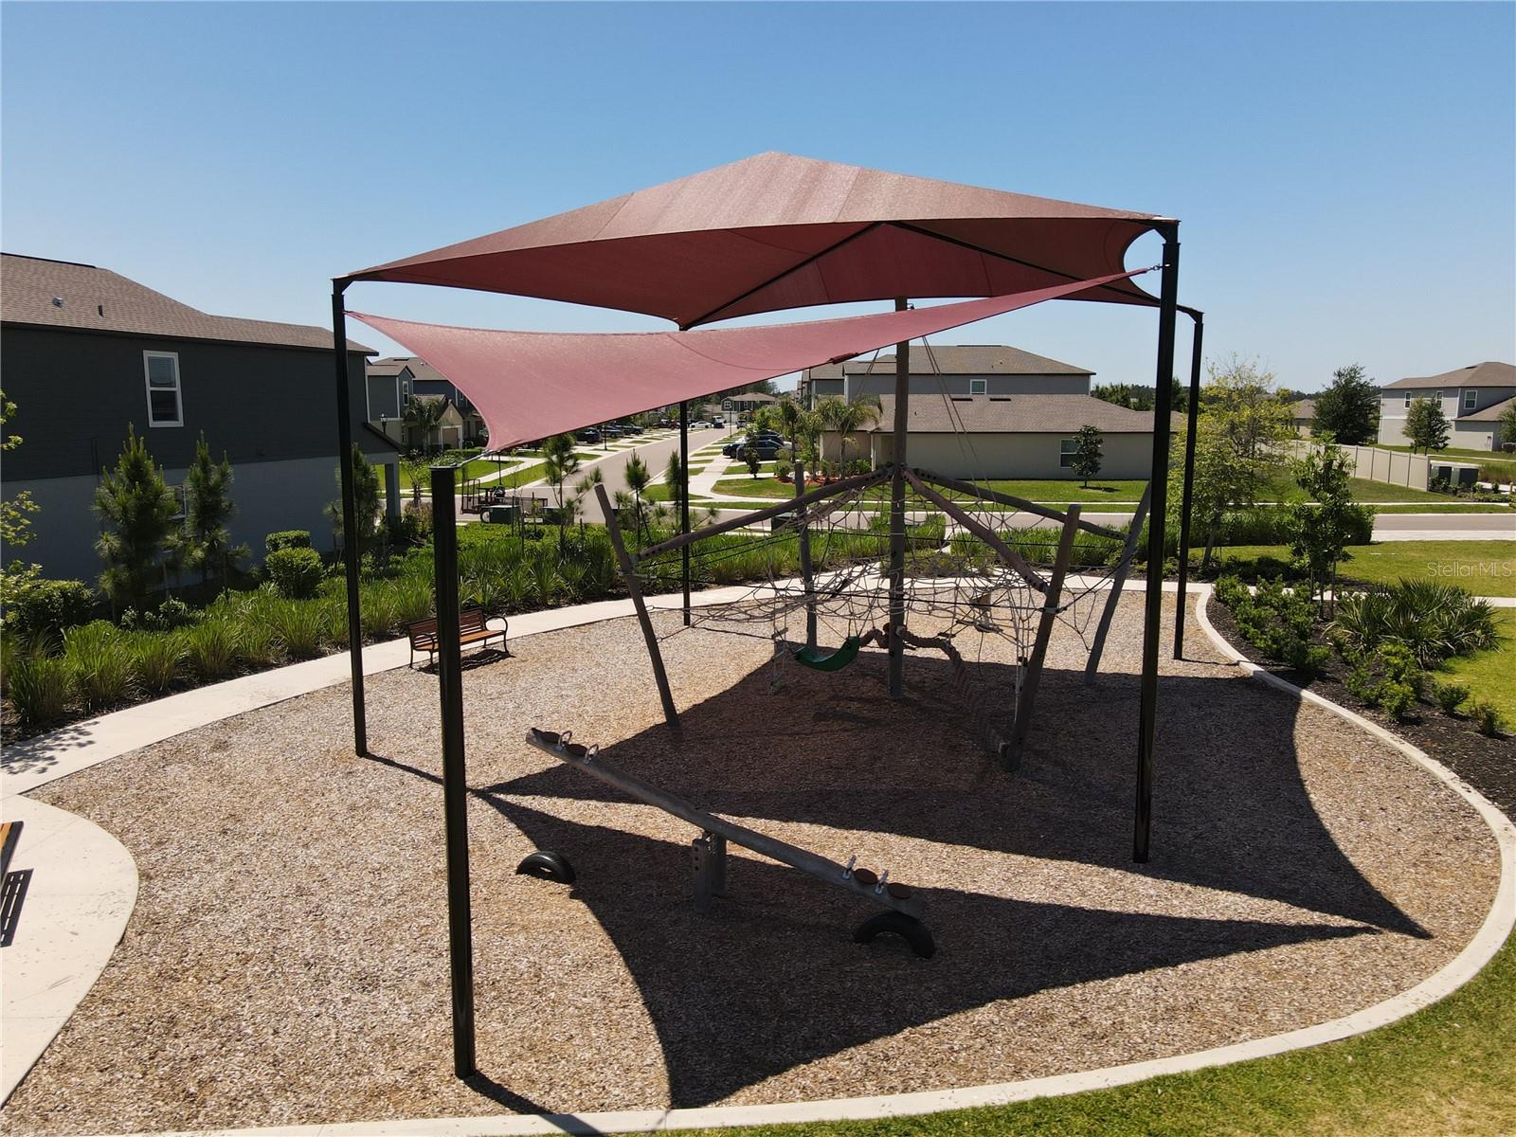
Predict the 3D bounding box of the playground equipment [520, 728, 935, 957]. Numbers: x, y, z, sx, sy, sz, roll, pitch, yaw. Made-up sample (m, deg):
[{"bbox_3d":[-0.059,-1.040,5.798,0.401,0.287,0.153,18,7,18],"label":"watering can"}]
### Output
[{"bbox_3d":[-0.401,2.290,9.239,3.950,1.500,0.500,4,9,22],"label":"playground equipment"}]

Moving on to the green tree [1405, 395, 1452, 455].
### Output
[{"bbox_3d":[56.969,-12.145,89.135,3.317,4.880,3.317,5,10,32],"label":"green tree"}]

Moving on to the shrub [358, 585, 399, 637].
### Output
[{"bbox_3d":[-6.821,0.733,18.837,0.658,0.941,0.658,-3,9,-20],"label":"shrub"}]

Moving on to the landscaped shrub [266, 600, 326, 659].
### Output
[{"bbox_3d":[-8.256,1.035,18.702,1.100,1.050,1.050,-4,10,-24],"label":"landscaped shrub"}]

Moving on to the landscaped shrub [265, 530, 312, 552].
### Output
[{"bbox_3d":[-12.685,-0.487,28.439,1.050,1.020,1.200,2,9,12],"label":"landscaped shrub"}]

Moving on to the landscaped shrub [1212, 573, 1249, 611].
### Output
[{"bbox_3d":[10.289,0.507,22.852,0.706,0.753,0.706,0,9,0],"label":"landscaped shrub"}]

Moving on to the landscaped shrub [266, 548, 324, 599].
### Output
[{"bbox_3d":[-10.777,0.064,24.364,1.360,1.230,1.300,-4,10,-24],"label":"landscaped shrub"}]

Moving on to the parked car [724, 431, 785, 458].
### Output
[{"bbox_3d":[-0.358,-10.517,91.464,5.100,1.800,1.920,-2,9,-12],"label":"parked car"}]

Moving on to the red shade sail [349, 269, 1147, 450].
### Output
[{"bbox_3d":[-1.457,-1.836,8.930,8.836,1.527,4.430,3,9,20],"label":"red shade sail"}]

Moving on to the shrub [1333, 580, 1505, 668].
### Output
[{"bbox_3d":[11.462,0.897,18.342,2.615,1.353,2.223,0,9,0],"label":"shrub"}]

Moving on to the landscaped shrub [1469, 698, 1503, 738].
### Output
[{"bbox_3d":[9.998,2.014,14.380,0.440,0.540,0.440,6,11,35],"label":"landscaped shrub"}]

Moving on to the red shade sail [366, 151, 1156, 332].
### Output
[{"bbox_3d":[0.994,-4.338,14.118,8.928,1.500,8.458,4,9,24],"label":"red shade sail"}]

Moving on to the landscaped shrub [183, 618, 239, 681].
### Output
[{"bbox_3d":[-8.358,1.192,15.999,0.733,0.855,0.733,-4,9,-28],"label":"landscaped shrub"}]

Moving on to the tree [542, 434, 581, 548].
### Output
[{"bbox_3d":[-5.792,-2.112,30.818,1.200,3.600,1.150,-1,9,-11],"label":"tree"}]

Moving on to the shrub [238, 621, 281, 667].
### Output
[{"bbox_3d":[-8.595,1.270,18.054,0.780,0.780,0.750,-4,10,-26],"label":"shrub"}]

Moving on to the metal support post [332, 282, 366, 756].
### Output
[{"bbox_3d":[-4.702,-0.494,12.094,0.127,5.478,0.127,0,8,0],"label":"metal support post"}]

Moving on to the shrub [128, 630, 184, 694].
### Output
[{"bbox_3d":[-8.728,1.318,15.191,0.710,0.841,0.710,-5,10,-30],"label":"shrub"}]

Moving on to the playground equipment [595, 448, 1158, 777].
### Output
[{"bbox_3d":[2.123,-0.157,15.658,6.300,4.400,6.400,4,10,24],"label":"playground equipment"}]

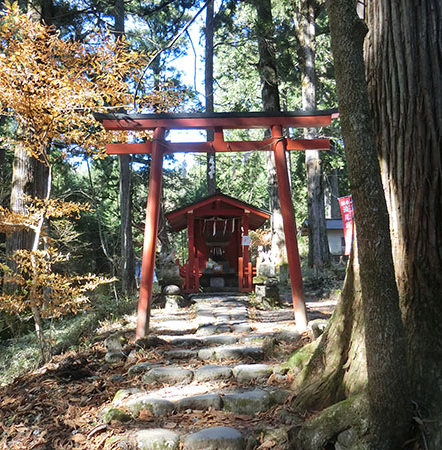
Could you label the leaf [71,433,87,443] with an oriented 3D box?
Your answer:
[{"bbox_3d":[-0.967,1.446,2.949,0.100,0.025,0.075,-1,-7,0],"label":"leaf"}]

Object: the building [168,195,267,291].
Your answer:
[{"bbox_3d":[-0.116,0.654,13.015,2.805,2.692,3.000,-1,-7,-1],"label":"building"}]

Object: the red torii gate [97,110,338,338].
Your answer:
[{"bbox_3d":[-0.007,-0.049,5.848,3.299,3.036,0.330,-1,-7,2],"label":"red torii gate"}]

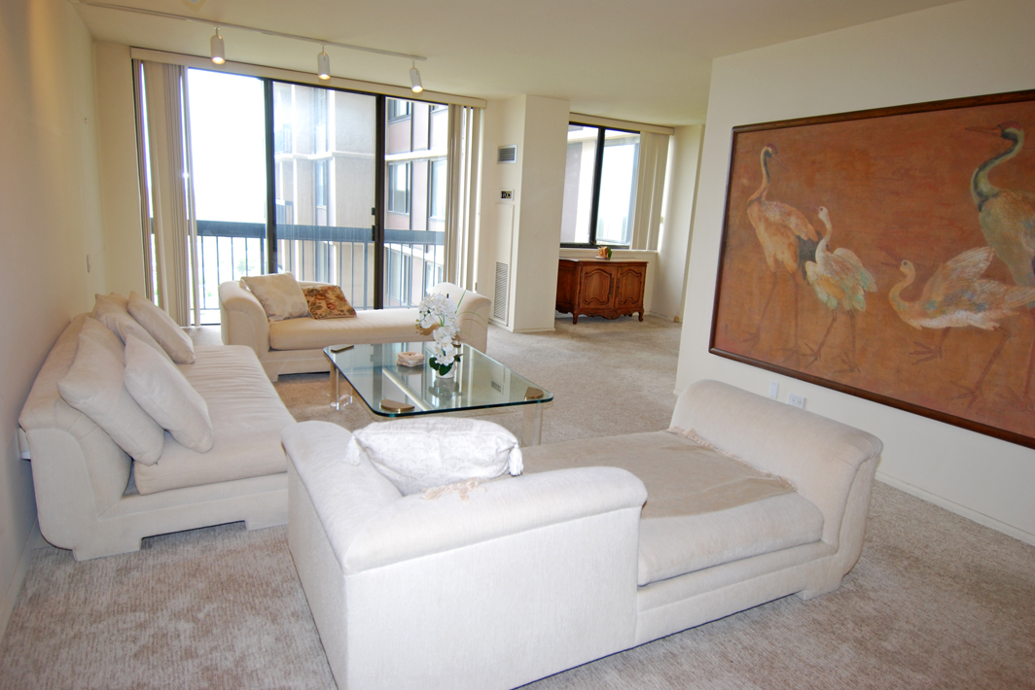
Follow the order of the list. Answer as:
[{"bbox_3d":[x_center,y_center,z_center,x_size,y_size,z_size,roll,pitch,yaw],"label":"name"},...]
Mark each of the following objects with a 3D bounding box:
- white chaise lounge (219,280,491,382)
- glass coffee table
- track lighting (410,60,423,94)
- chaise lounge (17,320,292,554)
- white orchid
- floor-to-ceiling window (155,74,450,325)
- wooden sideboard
[{"bbox_3d":[-1.438,-0.183,5.320,2.155,0.630,1.150,-3,14,-28],"label":"white chaise lounge"},{"bbox_3d":[-0.548,0.334,3.666,1.005,0.410,1.540,-3,14,-28],"label":"glass coffee table"},{"bbox_3d":[-0.870,-2.317,5.218,0.100,0.250,0.100,-3,14,-28],"label":"track lighting"},{"bbox_3d":[-1.795,0.274,3.172,0.920,0.600,2.030,-3,14,-28],"label":"chaise lounge"},{"bbox_3d":[-0.444,-0.051,3.424,0.260,0.485,0.250,-3,14,-28],"label":"white orchid"},{"bbox_3d":[-2.125,-1.490,6.693,3.300,2.530,0.120,-3,14,-28],"label":"floor-to-ceiling window"},{"bbox_3d":[1.149,-0.753,8.212,1.120,0.810,0.520,-3,14,-28],"label":"wooden sideboard"}]

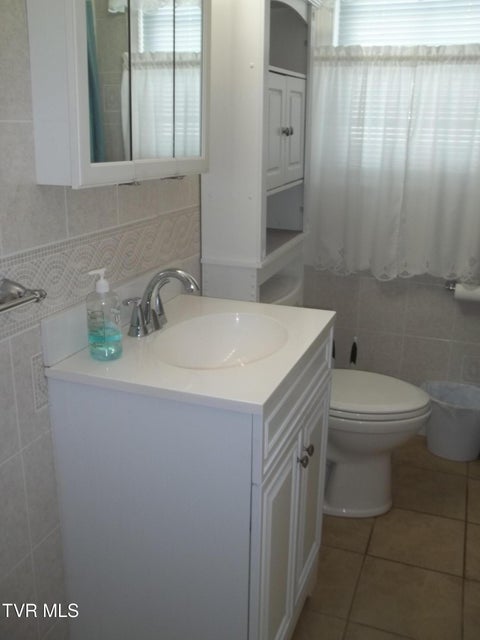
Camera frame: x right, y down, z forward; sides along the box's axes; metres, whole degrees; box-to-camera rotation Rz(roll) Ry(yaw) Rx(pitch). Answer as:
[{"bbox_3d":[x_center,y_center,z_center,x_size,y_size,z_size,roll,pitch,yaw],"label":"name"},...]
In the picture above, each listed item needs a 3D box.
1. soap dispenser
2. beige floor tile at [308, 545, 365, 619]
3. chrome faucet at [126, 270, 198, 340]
[{"bbox_3d":[-0.283,-0.014,1.274,0.073,0.186,0.066,-3,18,-13],"label":"soap dispenser"},{"bbox_3d":[0.216,0.795,1.911,0.303,0.010,0.303,7,18,19],"label":"beige floor tile"},{"bbox_3d":[-0.170,-0.048,1.442,0.165,0.155,0.220,7,18,19],"label":"chrome faucet"}]

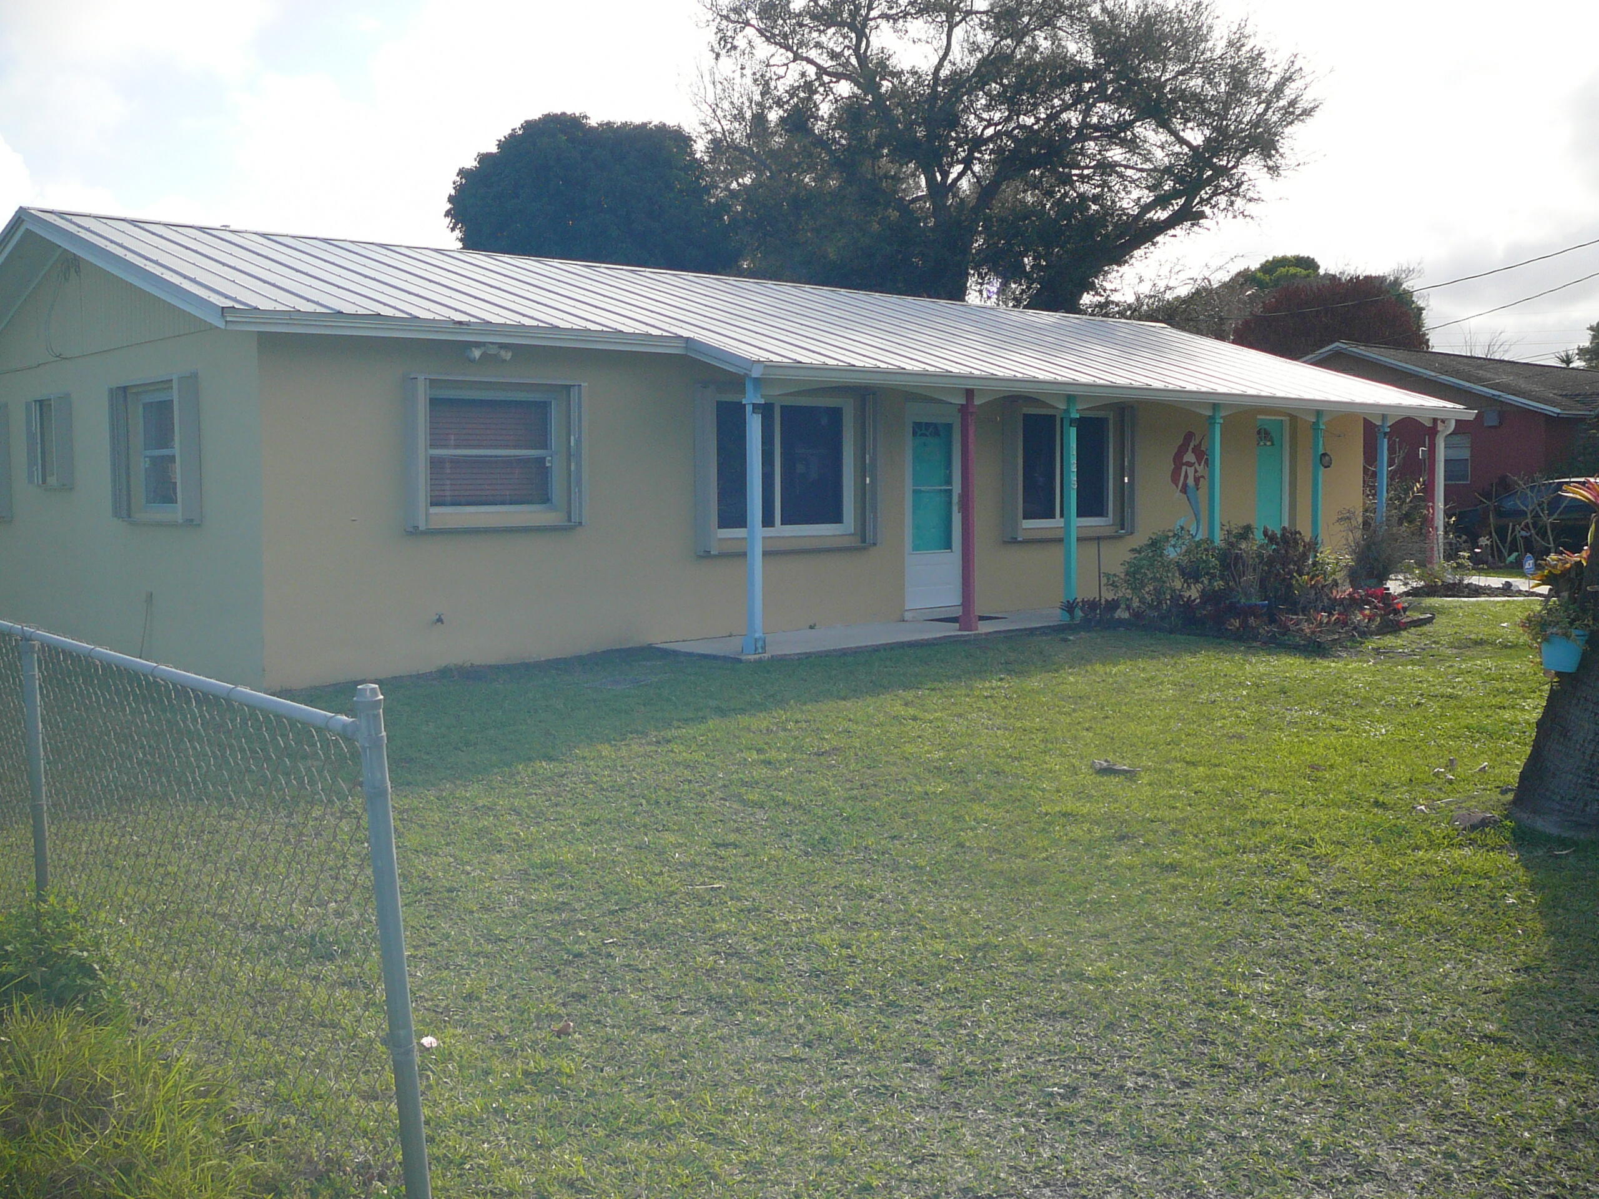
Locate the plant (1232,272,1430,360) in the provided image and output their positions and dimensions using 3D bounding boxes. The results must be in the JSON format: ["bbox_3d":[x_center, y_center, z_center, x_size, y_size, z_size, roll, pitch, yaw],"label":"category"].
[{"bbox_3d":[13.865,-5.089,42.227,5.179,6.811,5.179,-1,4,0],"label":"plant"}]

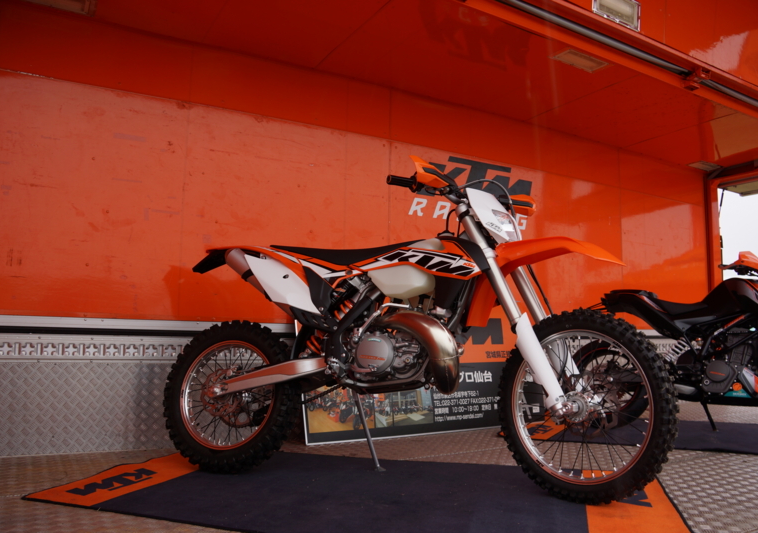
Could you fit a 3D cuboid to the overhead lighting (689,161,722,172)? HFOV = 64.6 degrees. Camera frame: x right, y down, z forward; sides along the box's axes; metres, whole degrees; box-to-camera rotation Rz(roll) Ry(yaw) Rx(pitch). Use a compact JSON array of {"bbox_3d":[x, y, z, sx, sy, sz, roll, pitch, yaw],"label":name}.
[{"bbox_3d":[3.072,-0.942,5.650,0.345,0.035,0.155,4,-7,-30],"label":"overhead lighting"}]

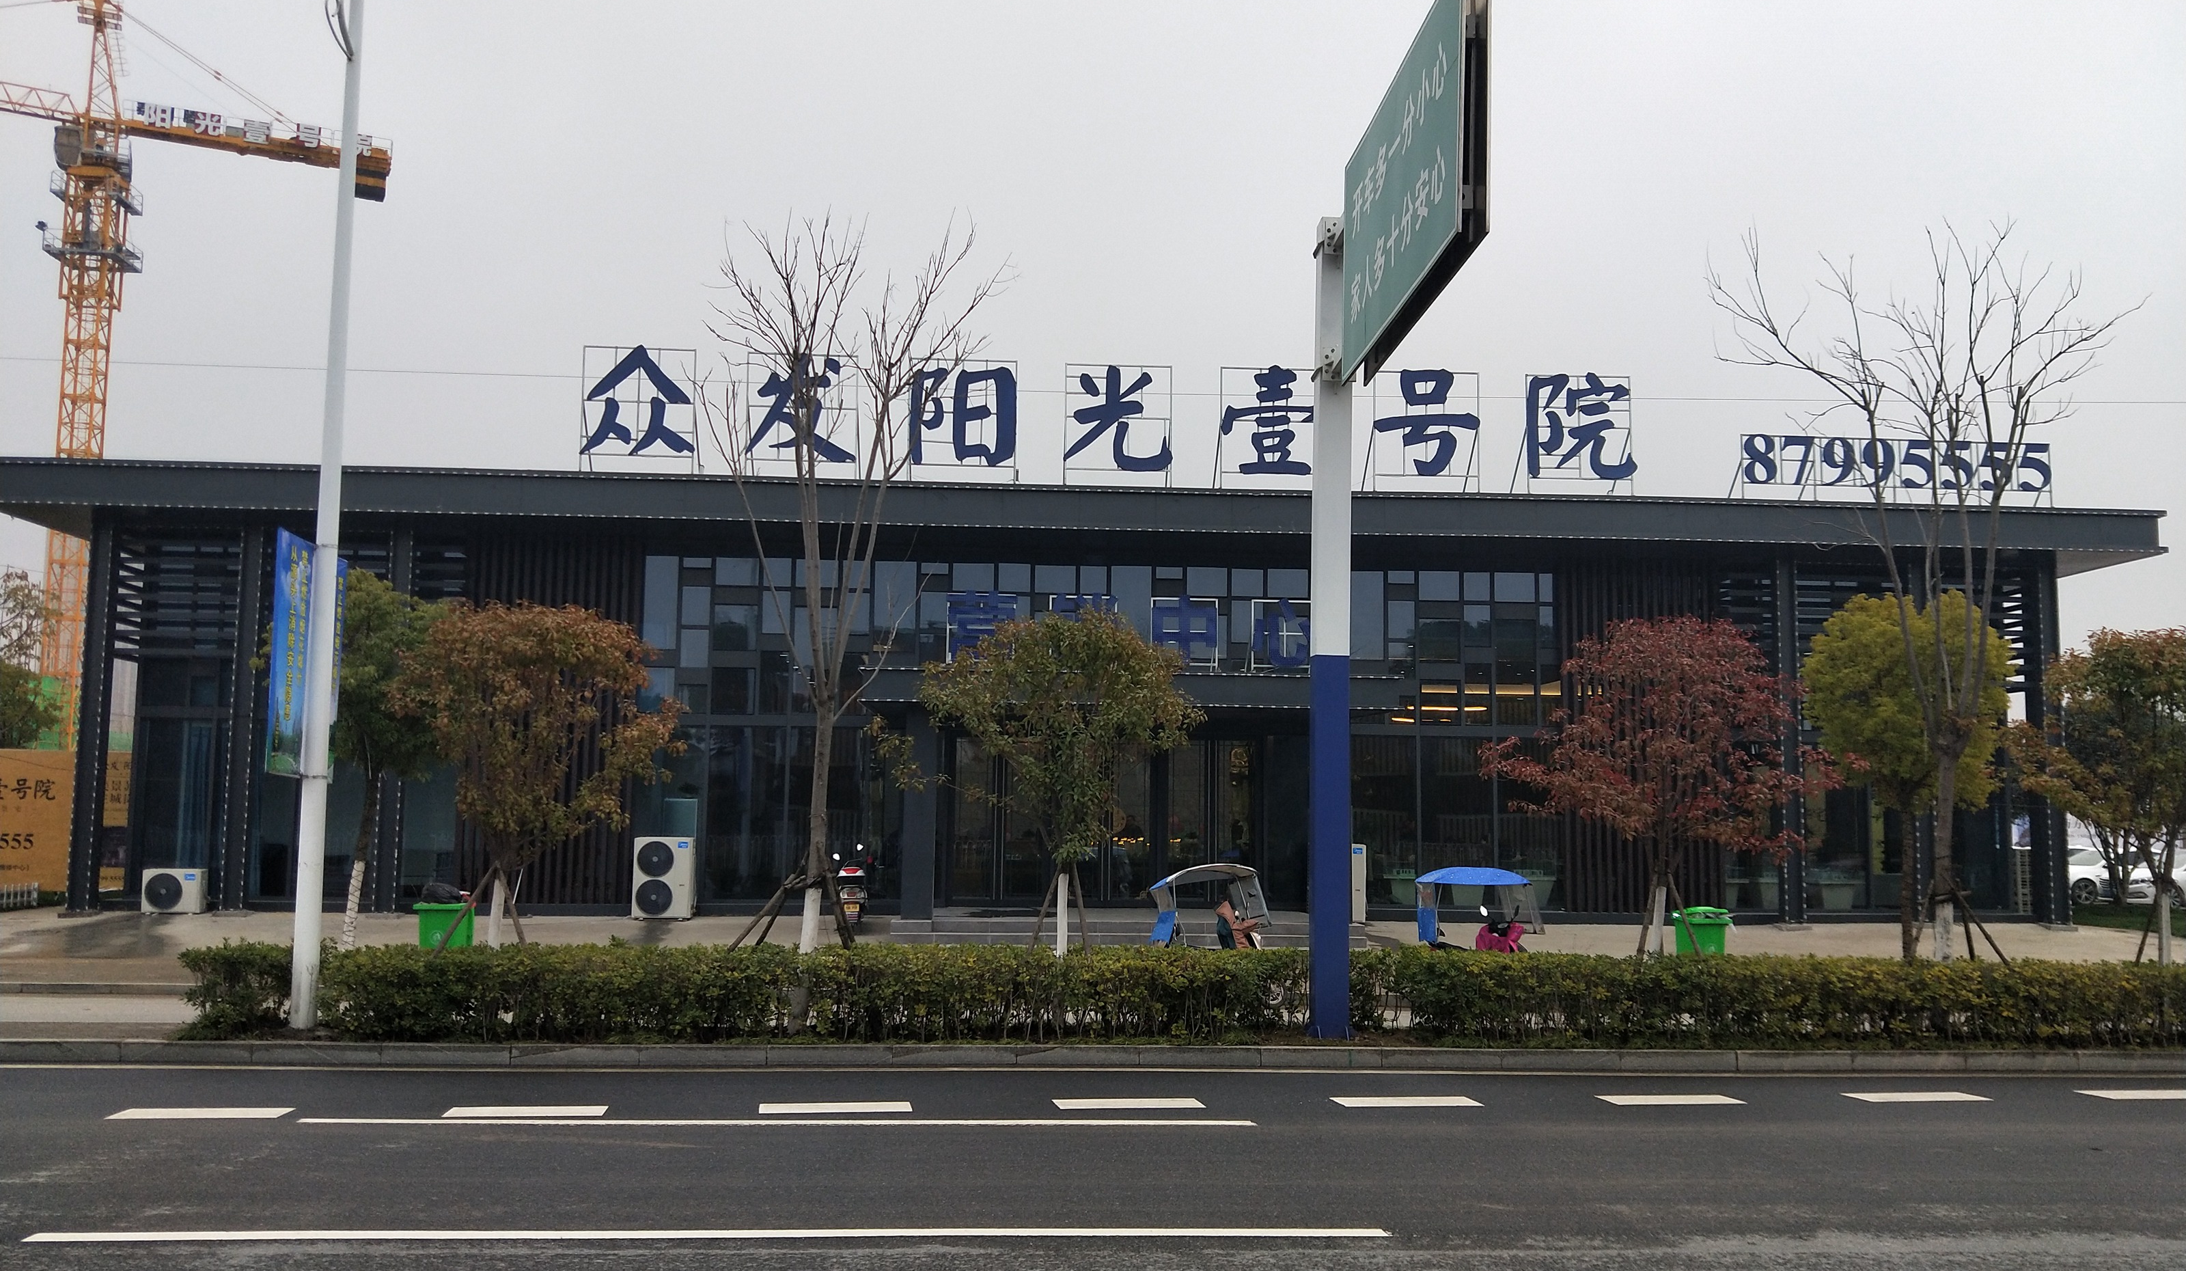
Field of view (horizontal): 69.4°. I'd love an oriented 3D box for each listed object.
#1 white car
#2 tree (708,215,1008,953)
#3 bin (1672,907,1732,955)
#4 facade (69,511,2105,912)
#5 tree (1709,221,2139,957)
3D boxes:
[{"bbox_3d":[26.288,6.271,41.071,1.800,1.480,4.500,2,-6,-14],"label":"white car"},{"bbox_3d":[-2.104,-0.211,14.147,2.700,7.249,2.600,1,-6,-3],"label":"tree"},{"bbox_3d":[6.512,3.389,16.854,0.500,0.950,0.560,1,-6,-3],"label":"bin"},{"bbox_3d":[0.089,1.521,26.179,31.340,6.218,2.500,1,-6,-3],"label":"facade"},{"bbox_3d":[7.846,-0.144,14.971,3.900,7.732,3.500,1,-6,-3],"label":"tree"}]

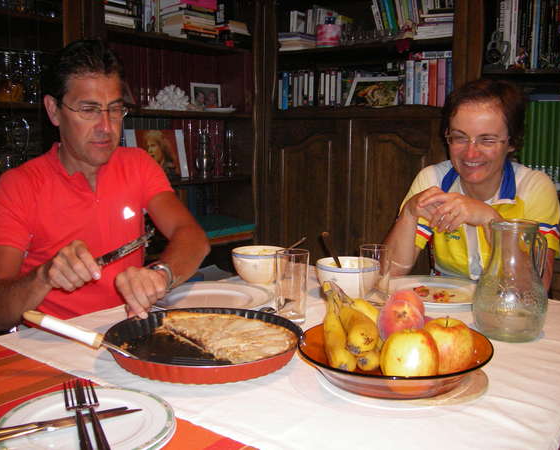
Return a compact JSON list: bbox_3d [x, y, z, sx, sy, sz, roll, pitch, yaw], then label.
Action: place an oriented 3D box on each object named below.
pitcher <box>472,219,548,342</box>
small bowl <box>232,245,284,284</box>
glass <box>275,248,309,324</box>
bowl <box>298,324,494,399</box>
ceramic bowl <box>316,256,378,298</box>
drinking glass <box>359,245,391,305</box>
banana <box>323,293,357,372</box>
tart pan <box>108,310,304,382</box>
[{"bbox_3d":[0.387,0.089,1.000,0.136,0.187,0.123,-3,8,-24],"label":"pitcher"},{"bbox_3d":[-0.048,0.095,1.399,0.126,0.070,0.126,0,7,0],"label":"small bowl"},{"bbox_3d":[0.023,0.107,1.083,0.059,0.119,0.059,0,7,0],"label":"glass"},{"bbox_3d":[0.152,0.181,0.818,0.255,0.046,0.255,0,7,0],"label":"bowl"},{"bbox_3d":[0.140,0.112,1.244,0.130,0.069,0.130,0,7,0],"label":"ceramic bowl"},{"bbox_3d":[0.186,0.099,1.197,0.057,0.113,0.057,0,7,0],"label":"drinking glass"},{"bbox_3d":[0.076,0.135,0.785,0.037,0.050,0.155,0,38,-4],"label":"banana"},{"bbox_3d":[-0.113,0.180,0.927,0.296,0.031,0.296,0,7,0],"label":"tart pan"}]

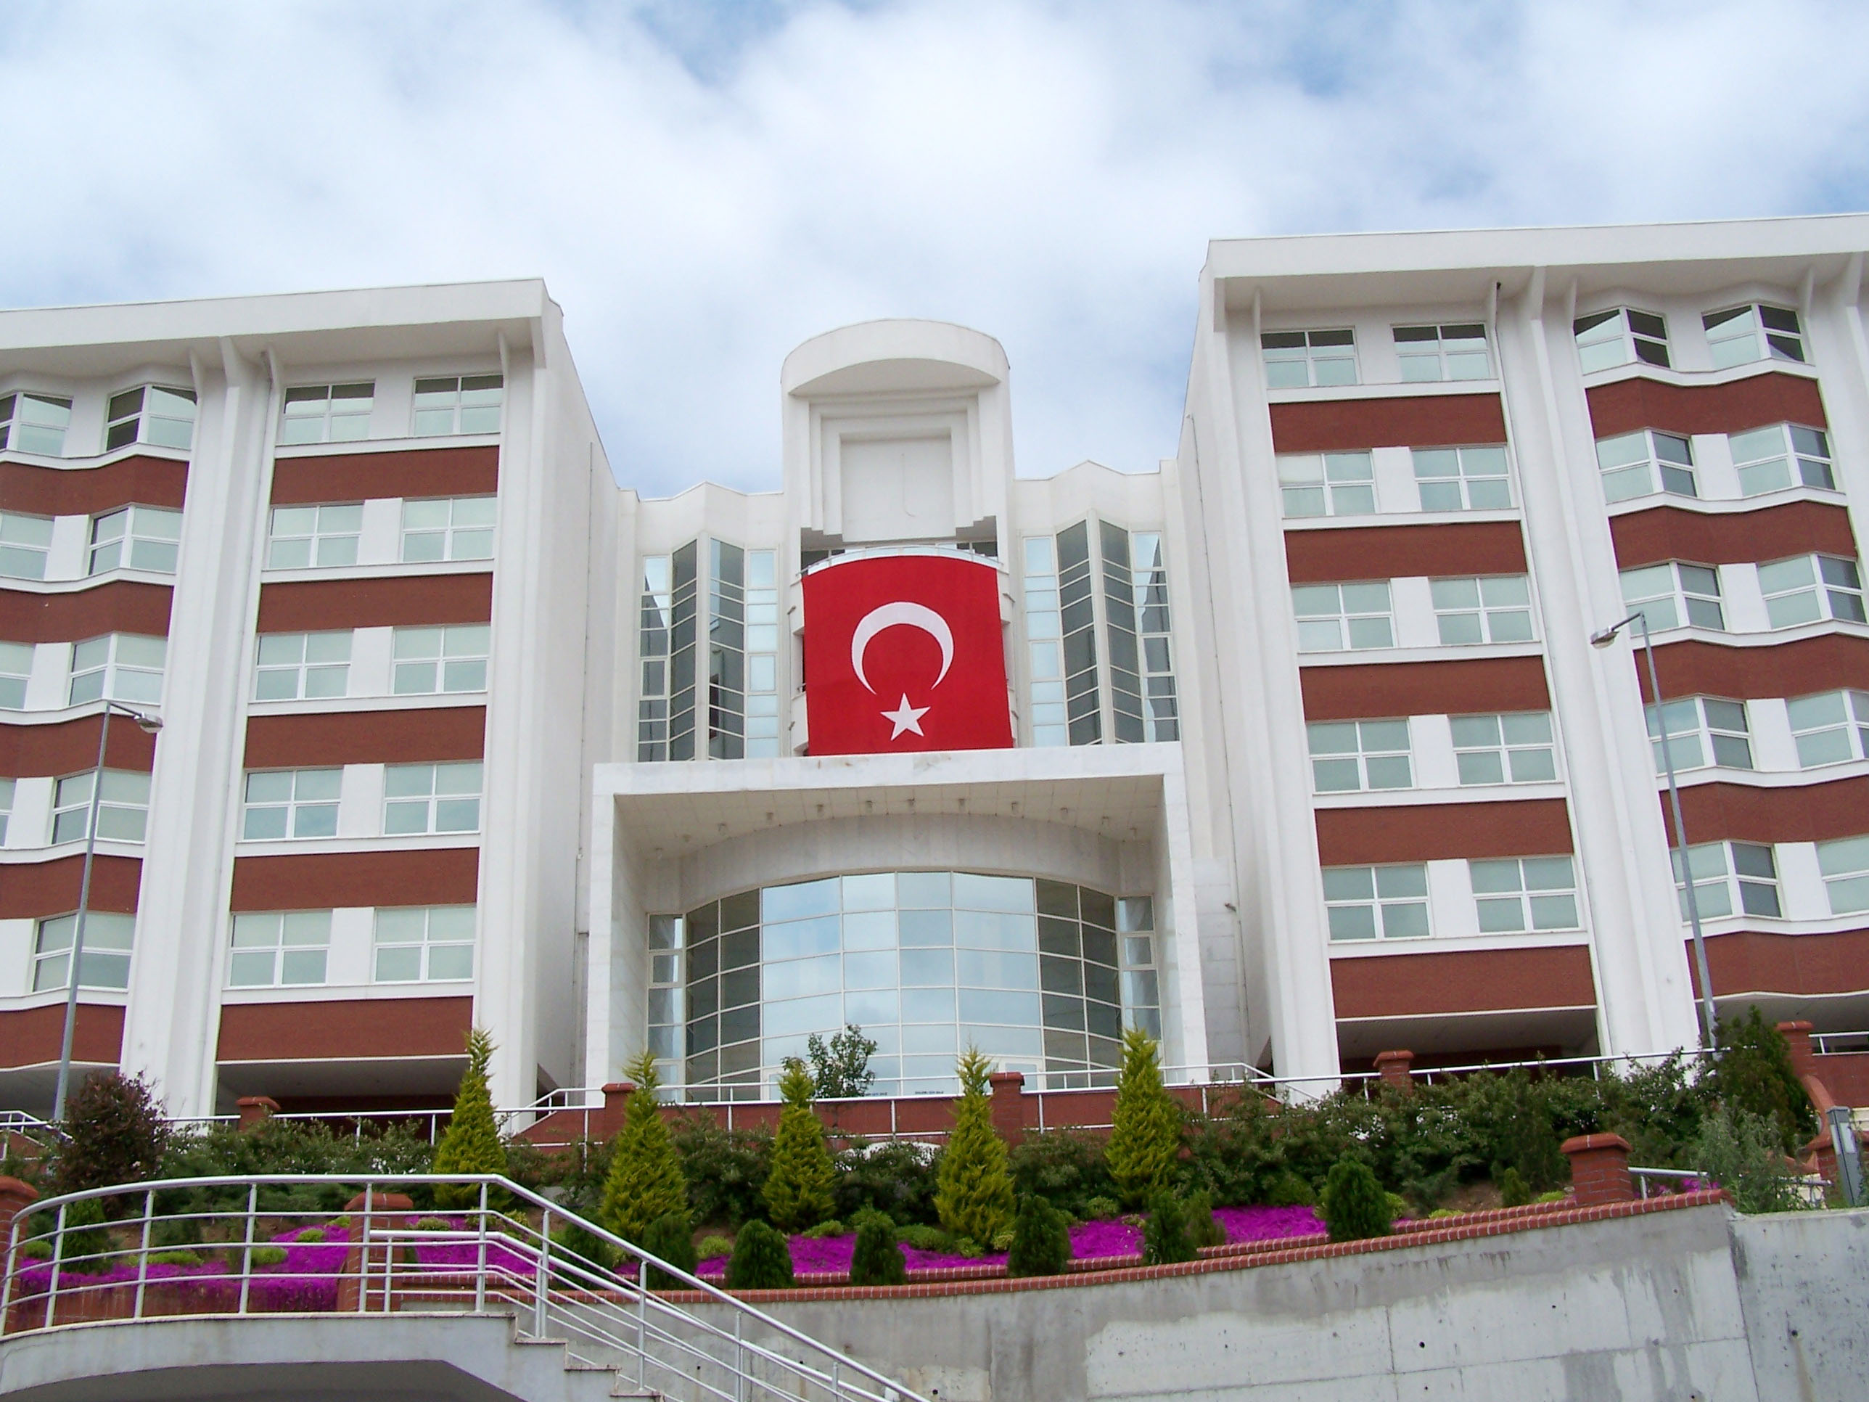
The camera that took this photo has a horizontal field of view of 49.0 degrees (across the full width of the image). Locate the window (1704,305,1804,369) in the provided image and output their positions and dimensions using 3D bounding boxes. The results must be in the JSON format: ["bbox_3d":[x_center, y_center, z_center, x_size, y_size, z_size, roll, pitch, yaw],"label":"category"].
[{"bbox_3d":[19.195,-8.516,47.813,2.135,1.504,0.544,-2,-22,1],"label":"window"}]

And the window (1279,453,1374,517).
[{"bbox_3d":[8.943,-4.934,46.913,2.116,1.631,0.126,-2,-22,1],"label":"window"}]

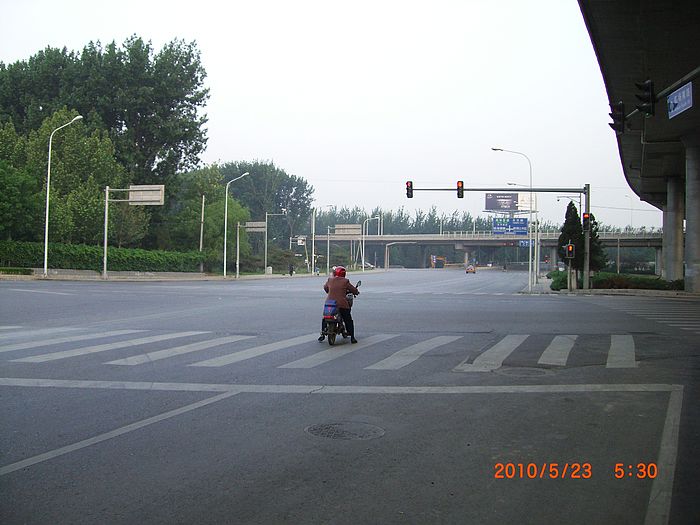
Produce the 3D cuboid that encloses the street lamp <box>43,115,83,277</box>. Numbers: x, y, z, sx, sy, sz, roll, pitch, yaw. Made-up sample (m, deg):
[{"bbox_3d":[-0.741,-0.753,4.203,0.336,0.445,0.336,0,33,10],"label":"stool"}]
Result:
[{"bbox_3d":[-19.295,-4.428,51.574,2.750,10.900,0.350,1,0,20],"label":"street lamp"}]

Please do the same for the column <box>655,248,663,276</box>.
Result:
[{"bbox_3d":[66.245,0.000,165.000,1.300,6.000,1.300,1,0,14],"label":"column"}]

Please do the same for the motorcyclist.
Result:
[{"bbox_3d":[-0.212,0.860,15.550,0.720,1.530,1.550,1,0,13],"label":"motorcyclist"}]

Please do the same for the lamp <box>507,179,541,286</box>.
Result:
[{"bbox_3d":[15.770,-2.597,70.319,2.750,9.400,0.350,1,0,14],"label":"lamp"}]

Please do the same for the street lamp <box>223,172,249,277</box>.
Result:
[{"bbox_3d":[-10.549,-3.483,71.706,2.350,10.000,0.350,1,0,16],"label":"street lamp"}]

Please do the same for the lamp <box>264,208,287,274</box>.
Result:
[{"bbox_3d":[-7.752,-2.084,80.704,2.350,7.050,0.350,1,0,16],"label":"lamp"}]

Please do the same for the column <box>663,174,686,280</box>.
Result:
[{"bbox_3d":[30.500,-2.998,72.000,1.600,10.000,1.600,1,0,18],"label":"column"}]

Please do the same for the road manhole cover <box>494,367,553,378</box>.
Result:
[{"bbox_3d":[2.619,1.658,11.600,0.800,0.050,0.800,1,0,14],"label":"road manhole cover"}]

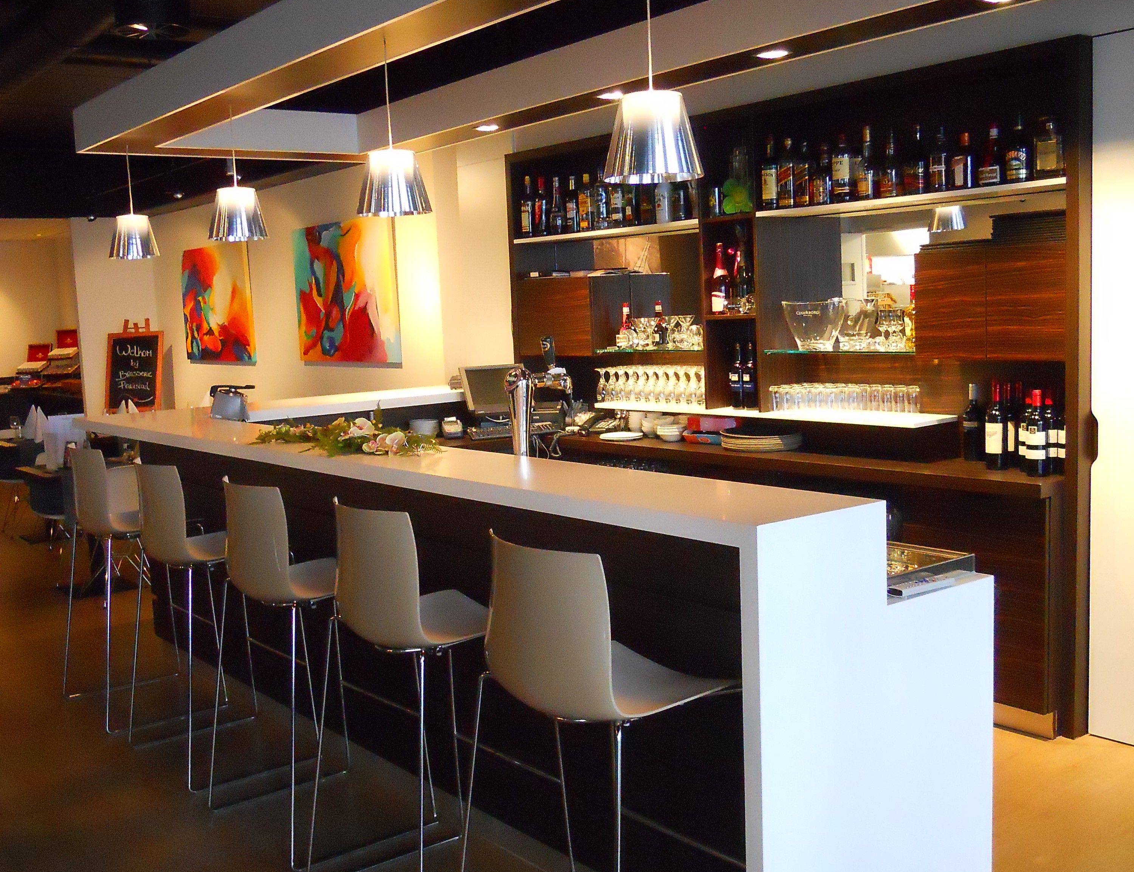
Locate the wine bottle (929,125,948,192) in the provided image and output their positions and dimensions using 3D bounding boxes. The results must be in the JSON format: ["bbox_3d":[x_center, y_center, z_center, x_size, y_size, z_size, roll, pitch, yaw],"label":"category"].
[{"bbox_3d":[1.430,-1.069,4.710,0.068,0.245,0.068,-6,7,-38],"label":"wine bottle"}]

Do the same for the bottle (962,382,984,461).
[{"bbox_3d":[1.651,-0.061,4.969,0.075,0.315,0.075,-6,7,-38],"label":"bottle"}]

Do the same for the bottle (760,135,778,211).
[{"bbox_3d":[0.892,-1.160,5.391,0.075,0.329,0.075,-2,6,0],"label":"bottle"}]

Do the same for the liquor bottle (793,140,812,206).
[{"bbox_3d":[0.997,-1.107,5.166,0.078,0.283,0.078,3,7,40],"label":"liquor bottle"}]

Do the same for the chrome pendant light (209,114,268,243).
[{"bbox_3d":[-1.284,-0.999,4.729,0.234,0.474,0.234,-7,7,-37],"label":"chrome pendant light"}]

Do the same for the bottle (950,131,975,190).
[{"bbox_3d":[1.496,-1.044,4.630,0.078,0.207,0.078,-6,7,-38],"label":"bottle"}]

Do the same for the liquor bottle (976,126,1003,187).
[{"bbox_3d":[1.567,-1.044,4.538,0.088,0.221,0.088,-6,7,-38],"label":"liquor bottle"}]

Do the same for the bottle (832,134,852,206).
[{"bbox_3d":[1.126,-1.096,5.002,0.079,0.286,0.079,2,7,32],"label":"bottle"}]

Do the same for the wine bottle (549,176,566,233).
[{"bbox_3d":[-0.052,-1.219,6.504,0.080,0.315,0.080,-2,6,0],"label":"wine bottle"}]

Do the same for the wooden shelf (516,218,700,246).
[{"bbox_3d":[0.260,-1.004,6.067,0.258,0.026,1.418,-7,7,-37],"label":"wooden shelf"}]

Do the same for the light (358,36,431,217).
[{"bbox_3d":[-0.543,-0.954,3.745,0.237,0.533,0.237,-2,6,0],"label":"light"}]

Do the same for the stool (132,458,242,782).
[{"bbox_3d":[-1.292,0.627,4.489,0.527,1.093,0.613,-6,7,-38],"label":"stool"}]

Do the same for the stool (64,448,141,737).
[{"bbox_3d":[-1.742,0.556,4.999,0.515,1.071,0.576,-7,7,-37],"label":"stool"}]

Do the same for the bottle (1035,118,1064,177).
[{"bbox_3d":[1.652,-0.984,4.192,0.086,0.214,0.099,-7,7,-37],"label":"bottle"}]

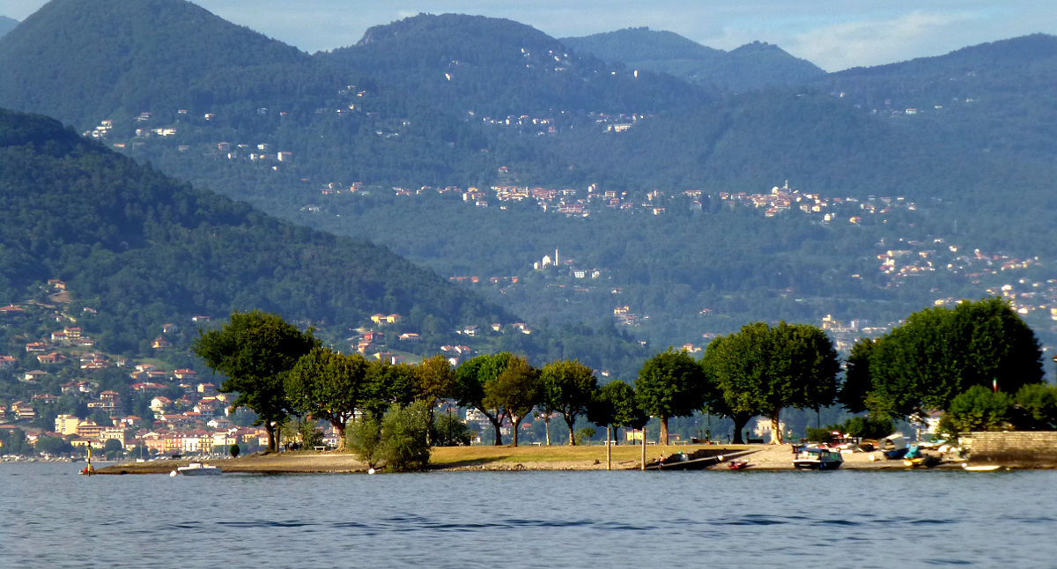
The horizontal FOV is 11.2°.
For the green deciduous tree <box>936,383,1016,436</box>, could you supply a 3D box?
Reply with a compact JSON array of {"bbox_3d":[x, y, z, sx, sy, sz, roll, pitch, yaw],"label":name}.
[{"bbox_3d":[50.673,14.400,608.000,8.769,5.979,6.800,0,-2,0],"label":"green deciduous tree"}]

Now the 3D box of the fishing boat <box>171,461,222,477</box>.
[{"bbox_3d":[-35.764,20.155,585.000,5.200,1.600,2.000,1,-2,-22],"label":"fishing boat"}]

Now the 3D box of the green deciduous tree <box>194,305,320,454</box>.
[{"bbox_3d":[-31.502,11.214,622.000,14.782,16.413,13.000,0,-2,0],"label":"green deciduous tree"}]

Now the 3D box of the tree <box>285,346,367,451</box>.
[{"bbox_3d":[-23.730,13.330,628.000,9.680,12.150,9.680,0,-2,0],"label":"tree"}]

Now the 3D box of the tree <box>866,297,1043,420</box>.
[{"bbox_3d":[50.770,9.970,640.000,21.080,16.680,17.920,0,-2,0],"label":"tree"}]

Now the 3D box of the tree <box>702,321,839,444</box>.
[{"bbox_3d":[27.895,11.381,620.000,15.853,14.125,13.000,0,-2,0],"label":"tree"}]

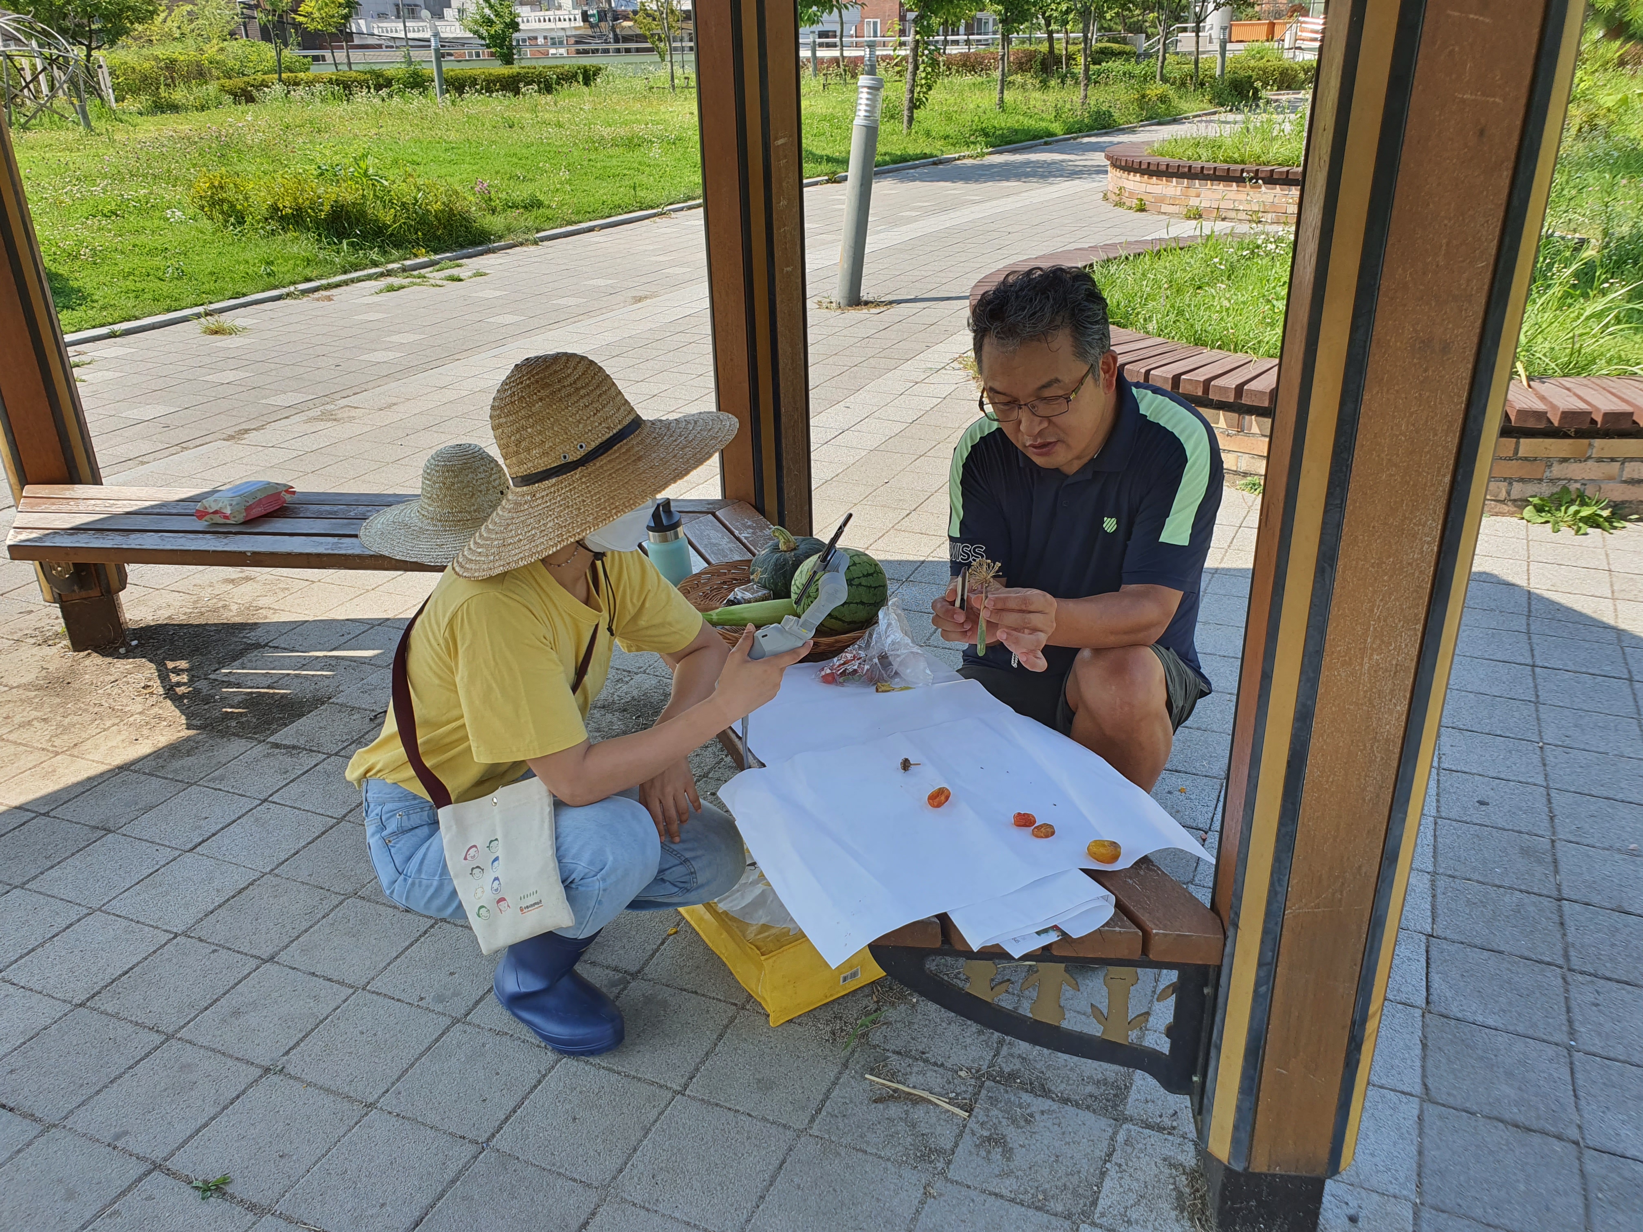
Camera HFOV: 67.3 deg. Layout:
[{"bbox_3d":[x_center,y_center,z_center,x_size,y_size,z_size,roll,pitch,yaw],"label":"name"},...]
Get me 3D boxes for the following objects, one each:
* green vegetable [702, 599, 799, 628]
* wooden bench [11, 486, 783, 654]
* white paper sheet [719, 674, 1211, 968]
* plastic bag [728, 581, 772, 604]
[{"bbox_3d":[-0.108,-0.003,2.183,0.210,0.047,0.047,2,24,6],"label":"green vegetable"},{"bbox_3d":[-1.101,-0.022,2.925,1.880,0.450,0.410,2,24,7],"label":"wooden bench"},{"bbox_3d":[0.147,0.247,1.715,0.520,0.050,0.600,-10,25,-20],"label":"white paper sheet"},{"bbox_3d":[-0.126,-0.045,2.272,0.090,0.035,0.060,-8,24,-15],"label":"plastic bag"}]

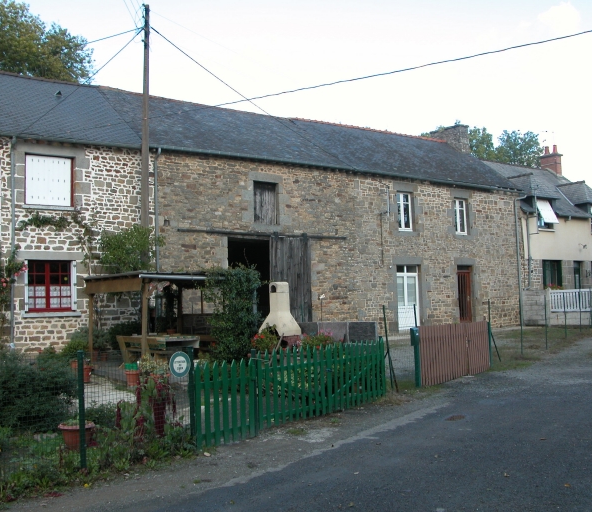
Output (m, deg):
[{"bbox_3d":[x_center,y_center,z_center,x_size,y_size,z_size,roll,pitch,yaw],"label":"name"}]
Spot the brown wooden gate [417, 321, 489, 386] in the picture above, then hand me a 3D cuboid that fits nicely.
[{"bbox_3d":[3.513,2.033,15.023,0.080,1.140,3.846,-4,-5,35],"label":"brown wooden gate"}]

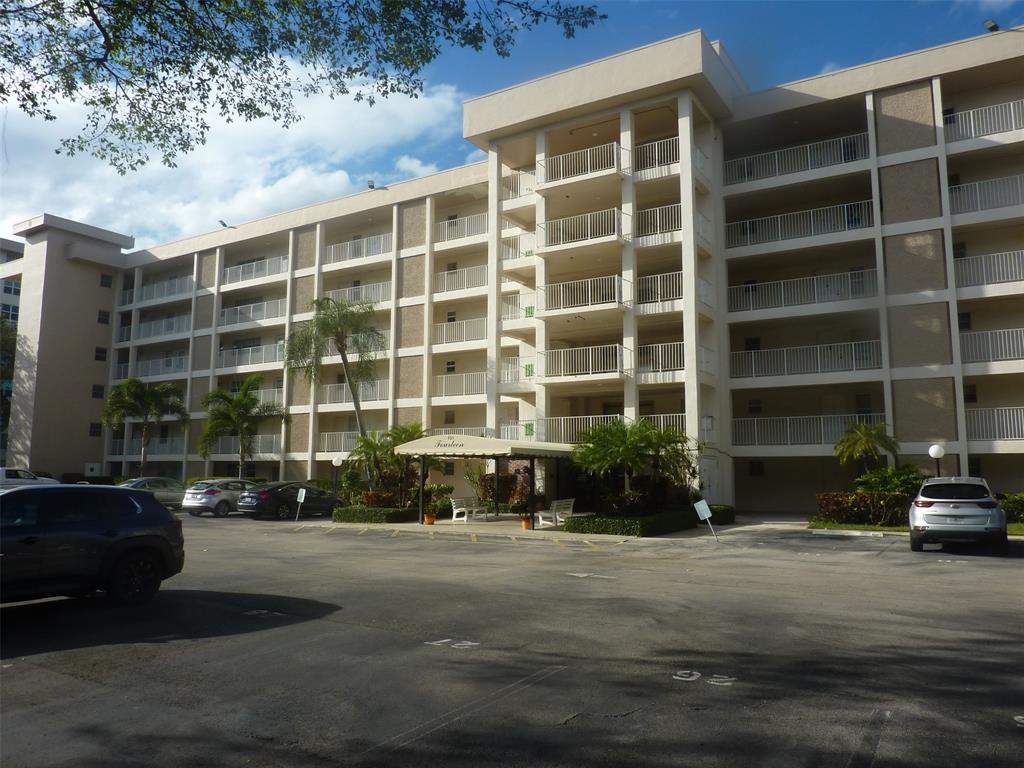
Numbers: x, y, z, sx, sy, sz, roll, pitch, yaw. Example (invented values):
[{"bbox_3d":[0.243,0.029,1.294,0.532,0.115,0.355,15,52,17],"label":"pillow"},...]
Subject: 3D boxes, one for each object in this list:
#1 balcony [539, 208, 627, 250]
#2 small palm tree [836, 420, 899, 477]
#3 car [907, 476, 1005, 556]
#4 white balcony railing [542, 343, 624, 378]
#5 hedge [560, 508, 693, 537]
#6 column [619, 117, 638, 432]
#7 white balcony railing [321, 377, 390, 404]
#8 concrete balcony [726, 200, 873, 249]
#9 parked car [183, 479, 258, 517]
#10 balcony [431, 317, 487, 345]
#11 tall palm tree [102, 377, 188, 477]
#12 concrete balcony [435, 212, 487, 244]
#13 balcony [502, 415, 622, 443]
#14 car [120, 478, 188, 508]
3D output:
[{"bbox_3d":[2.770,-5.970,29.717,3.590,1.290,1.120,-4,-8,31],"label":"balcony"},{"bbox_3d":[11.975,2.936,24.814,2.000,3.350,2.000,-3,-8,25],"label":"small palm tree"},{"bbox_3d":[10.477,3.031,17.383,1.880,1.640,4.450,-4,-8,31],"label":"car"},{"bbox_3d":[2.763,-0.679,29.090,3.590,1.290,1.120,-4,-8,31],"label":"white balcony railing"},{"bbox_3d":[3.482,4.105,21.929,2.700,0.480,3.950,-4,-8,31],"label":"hedge"},{"bbox_3d":[4.628,-3.411,28.813,0.440,15.030,0.420,-4,-8,31],"label":"column"},{"bbox_3d":[-8.277,0.742,40.572,5.450,1.497,1.000,-4,-8,31],"label":"white balcony railing"},{"bbox_3d":[11.127,-6.151,28.902,5.440,1.042,0.100,-4,-8,31],"label":"concrete balcony"},{"bbox_3d":[-11.075,4.595,30.221,1.820,1.470,4.340,-4,-8,31],"label":"parked car"},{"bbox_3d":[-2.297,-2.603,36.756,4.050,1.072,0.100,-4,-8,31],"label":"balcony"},{"bbox_3d":[-21.983,3.210,44.071,4.710,7.260,4.710,4,-8,-26],"label":"tall palm tree"},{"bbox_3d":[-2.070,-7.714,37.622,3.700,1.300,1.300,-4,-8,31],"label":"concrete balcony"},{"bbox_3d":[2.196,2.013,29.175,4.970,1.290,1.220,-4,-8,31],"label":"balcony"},{"bbox_3d":[-16.320,5.027,33.743,1.830,1.470,4.700,-4,-8,31],"label":"car"}]

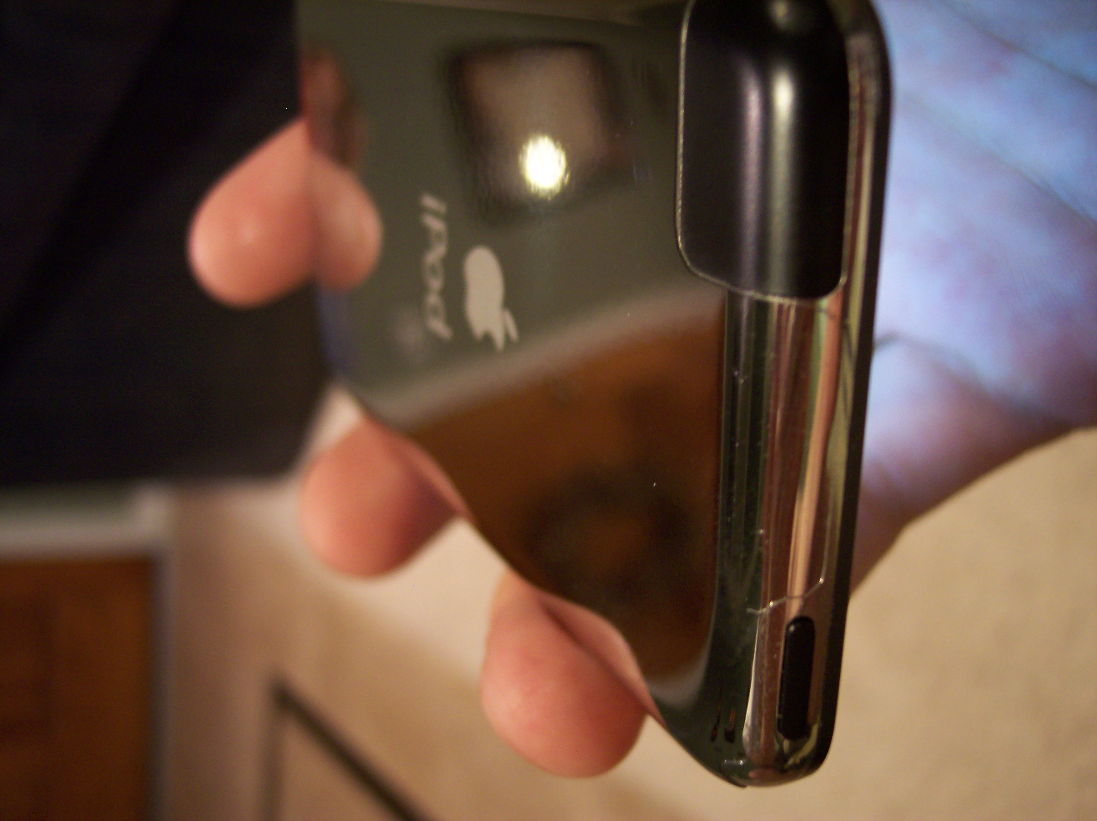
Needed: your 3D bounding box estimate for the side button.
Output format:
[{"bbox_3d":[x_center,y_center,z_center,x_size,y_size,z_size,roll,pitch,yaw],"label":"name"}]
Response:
[{"bbox_3d":[0.018,0.020,0.088,0.002,0.010,0.001,-8,23,-17],"label":"side button"}]

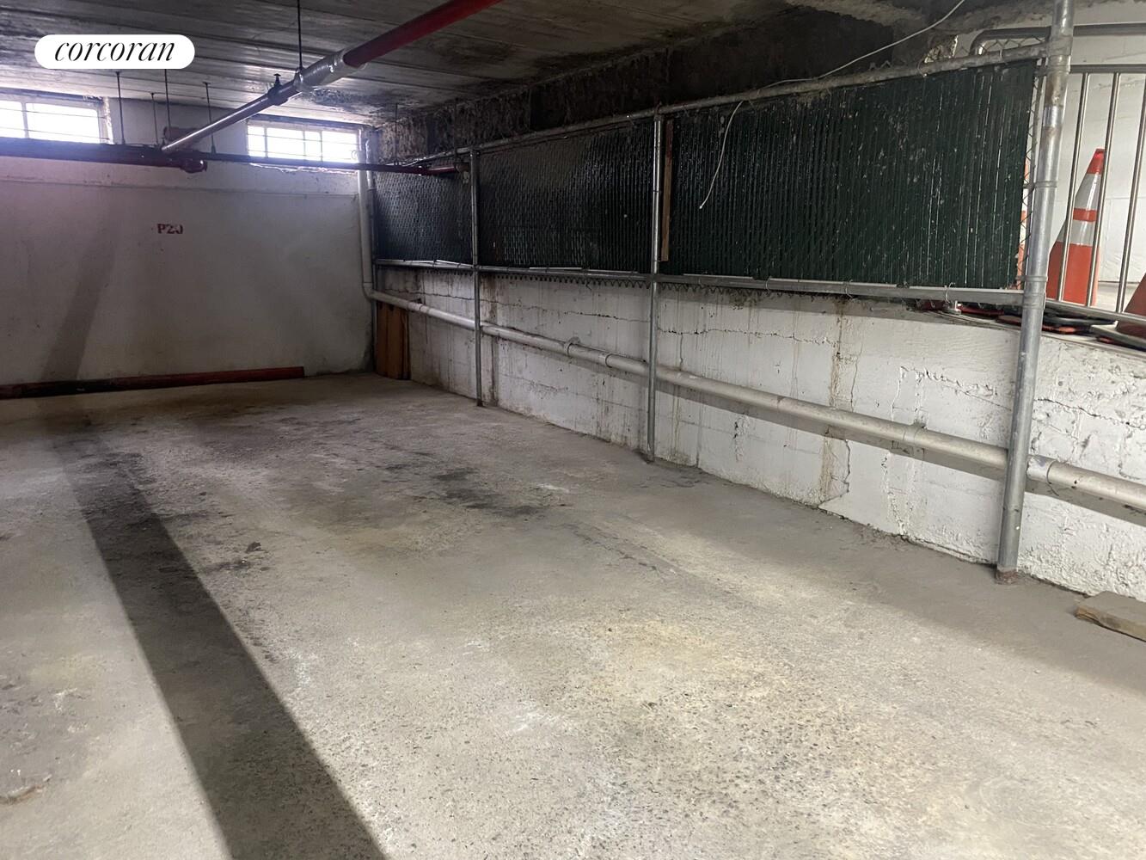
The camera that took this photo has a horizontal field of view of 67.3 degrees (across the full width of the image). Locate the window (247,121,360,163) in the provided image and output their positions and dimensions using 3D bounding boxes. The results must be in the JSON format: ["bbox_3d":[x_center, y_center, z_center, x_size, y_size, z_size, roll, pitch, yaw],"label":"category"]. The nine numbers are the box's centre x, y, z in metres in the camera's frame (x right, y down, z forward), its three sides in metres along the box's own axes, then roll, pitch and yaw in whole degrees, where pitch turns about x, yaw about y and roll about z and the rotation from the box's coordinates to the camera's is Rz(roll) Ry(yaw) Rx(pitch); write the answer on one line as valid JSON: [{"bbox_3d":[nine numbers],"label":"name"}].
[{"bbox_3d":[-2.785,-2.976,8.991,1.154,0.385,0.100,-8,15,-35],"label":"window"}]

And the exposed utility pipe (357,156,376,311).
[{"bbox_3d":[-2.257,-2.138,9.351,0.115,1.523,0.115,-8,15,-35],"label":"exposed utility pipe"}]

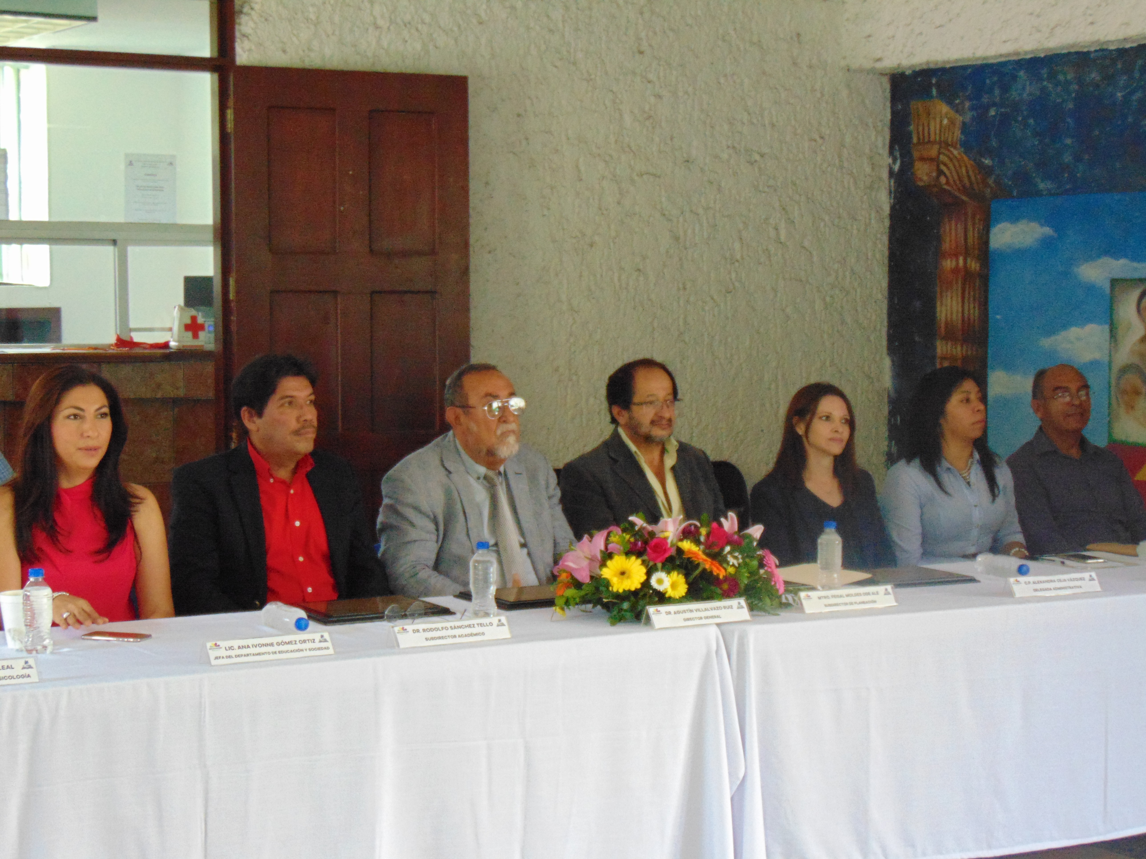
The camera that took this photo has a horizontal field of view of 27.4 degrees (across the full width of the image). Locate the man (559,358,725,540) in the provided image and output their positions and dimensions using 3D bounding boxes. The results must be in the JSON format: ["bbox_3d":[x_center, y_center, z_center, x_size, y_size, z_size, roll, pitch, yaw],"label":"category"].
[{"bbox_3d":[0.280,0.479,6.372,0.520,1.329,0.700,-3,5,-33],"label":"man"}]

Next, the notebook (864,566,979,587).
[{"bbox_3d":[0.865,0.391,6.310,0.335,0.018,0.330,-2,4,-23],"label":"notebook"}]

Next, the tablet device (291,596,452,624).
[{"bbox_3d":[-0.502,0.444,5.803,0.349,0.020,0.255,-2,5,-30],"label":"tablet device"}]

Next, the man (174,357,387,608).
[{"bbox_3d":[-0.652,0.501,5.846,0.550,1.360,0.700,-3,5,-35],"label":"man"}]

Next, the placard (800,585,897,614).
[{"bbox_3d":[0.671,0.415,5.762,0.279,0.045,0.050,-2,5,-29],"label":"placard"}]

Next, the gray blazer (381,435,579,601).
[{"bbox_3d":[-0.257,0.339,6.069,0.520,0.660,0.400,-3,5,-34],"label":"gray blazer"}]

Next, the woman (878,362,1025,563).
[{"bbox_3d":[1.189,0.468,6.801,0.460,1.290,0.680,-3,5,-33],"label":"woman"}]

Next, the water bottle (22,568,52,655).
[{"bbox_3d":[-1.194,0.402,5.234,0.067,0.187,0.067,-2,5,-30],"label":"water bottle"}]

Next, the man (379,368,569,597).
[{"bbox_3d":[-0.180,0.498,6.080,0.540,1.336,0.760,-2,5,-31],"label":"man"}]

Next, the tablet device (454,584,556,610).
[{"bbox_3d":[-0.083,0.416,5.921,0.340,0.020,0.295,-2,5,-29],"label":"tablet device"}]

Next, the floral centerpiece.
[{"bbox_3d":[0.242,0.317,5.844,0.580,0.230,0.400,-2,5,-30],"label":"floral centerpiece"}]

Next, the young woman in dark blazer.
[{"bbox_3d":[0.778,0.501,6.622,0.460,1.255,0.700,-2,4,-28],"label":"young woman in dark blazer"}]

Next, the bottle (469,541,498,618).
[{"bbox_3d":[-0.218,0.364,5.749,0.067,0.187,0.067,0,4,0],"label":"bottle"}]

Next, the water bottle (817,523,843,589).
[{"bbox_3d":[0.669,0.324,6.110,0.064,0.178,0.064,0,4,0],"label":"water bottle"}]

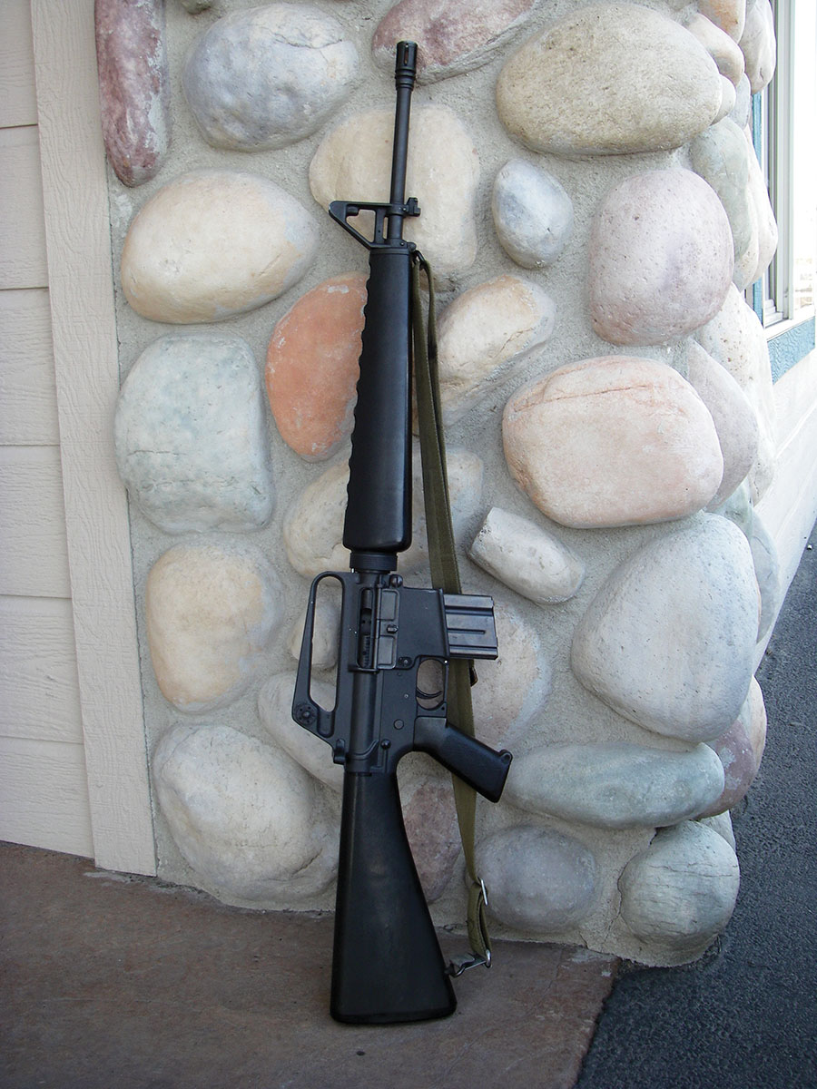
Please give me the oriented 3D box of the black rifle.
[{"bbox_3d":[0.007,-0.010,1.390,0.223,0.988,0.066,4,0,-2],"label":"black rifle"}]

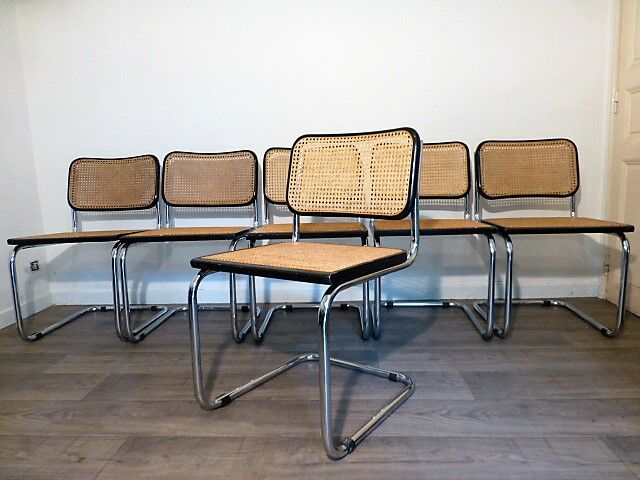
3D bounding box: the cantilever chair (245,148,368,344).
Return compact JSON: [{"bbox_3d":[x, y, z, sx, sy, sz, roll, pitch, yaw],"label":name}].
[{"bbox_3d":[-0.036,-0.010,1.936,0.468,0.800,0.536,-1,8,3],"label":"cantilever chair"}]

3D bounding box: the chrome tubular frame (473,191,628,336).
[{"bbox_3d":[0.952,0.032,1.907,0.460,0.670,0.526,-1,8,5],"label":"chrome tubular frame"}]

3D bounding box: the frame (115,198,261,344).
[{"bbox_3d":[-0.536,0.065,1.975,0.460,0.670,0.526,-1,8,5],"label":"frame"}]

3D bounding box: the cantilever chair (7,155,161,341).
[{"bbox_3d":[-1.012,0.008,2.014,0.468,0.800,0.536,-1,8,4],"label":"cantilever chair"}]

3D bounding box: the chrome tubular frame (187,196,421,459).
[{"bbox_3d":[-0.021,0.148,1.266,0.460,0.670,0.526,4,10,36],"label":"chrome tubular frame"}]

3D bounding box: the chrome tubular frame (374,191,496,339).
[{"bbox_3d":[0.462,0.042,1.937,0.460,0.670,0.526,-1,8,6],"label":"chrome tubular frame"}]

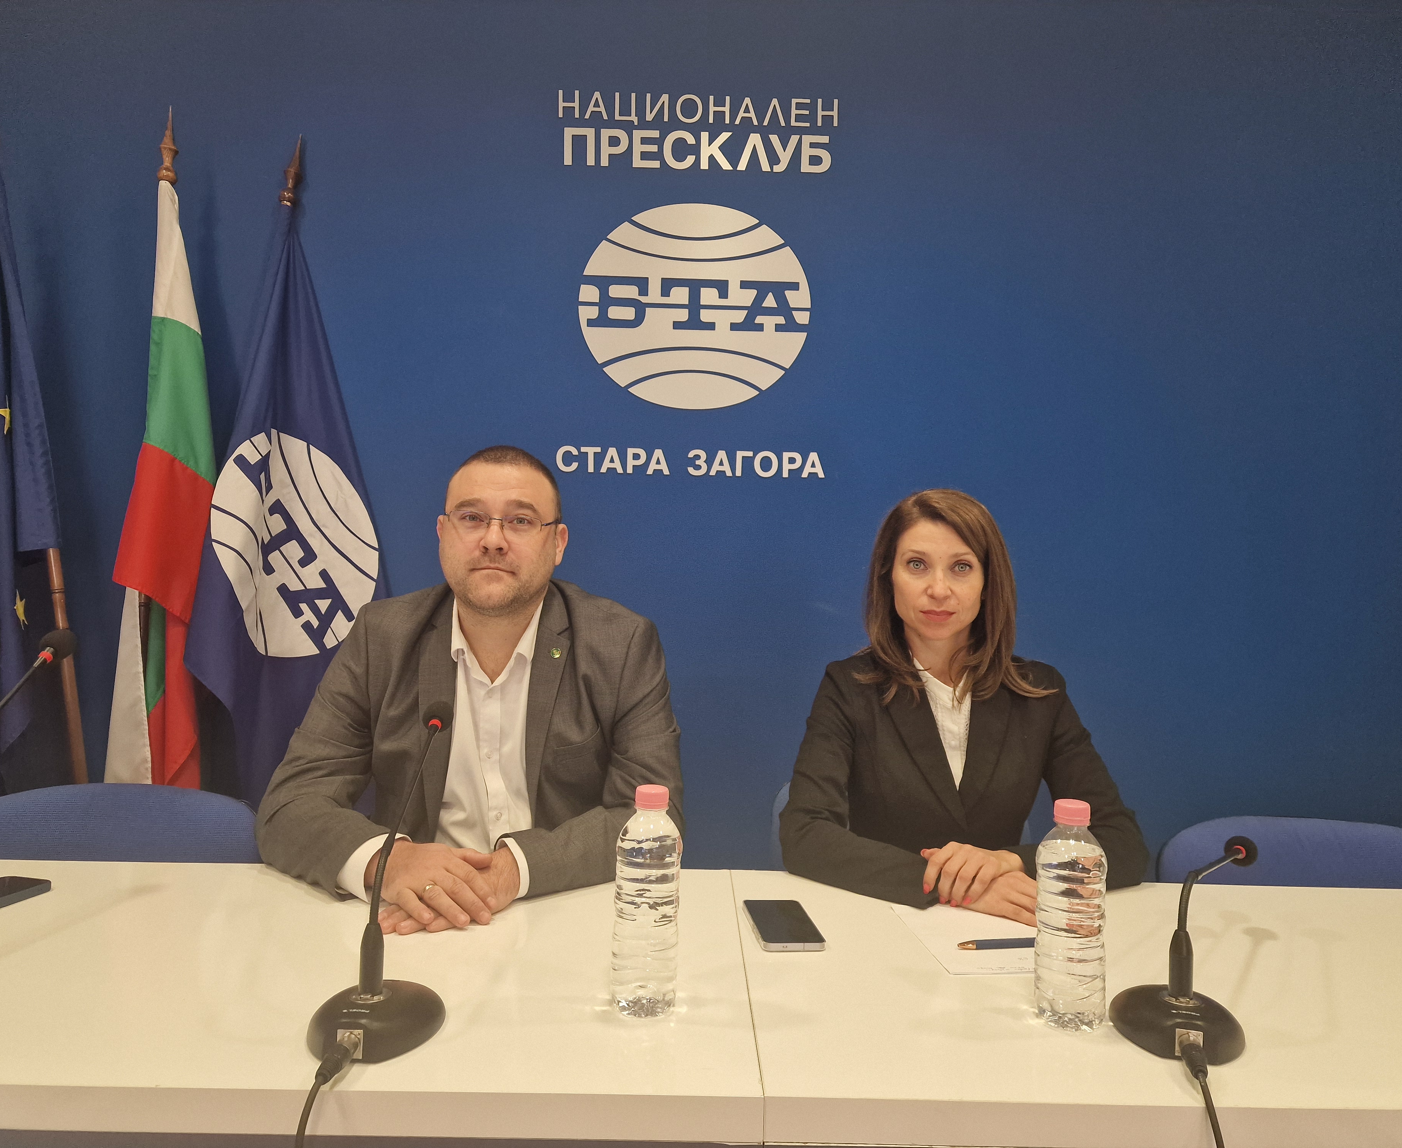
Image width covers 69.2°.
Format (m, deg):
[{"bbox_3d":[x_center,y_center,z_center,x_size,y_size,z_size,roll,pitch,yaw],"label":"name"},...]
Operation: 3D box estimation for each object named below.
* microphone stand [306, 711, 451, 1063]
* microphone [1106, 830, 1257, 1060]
[{"bbox_3d":[-0.290,0.273,0.975,0.125,0.280,0.240,1,0,3],"label":"microphone stand"},{"bbox_3d":[0.480,0.354,1.005,0.130,0.150,0.270,1,0,35],"label":"microphone"}]

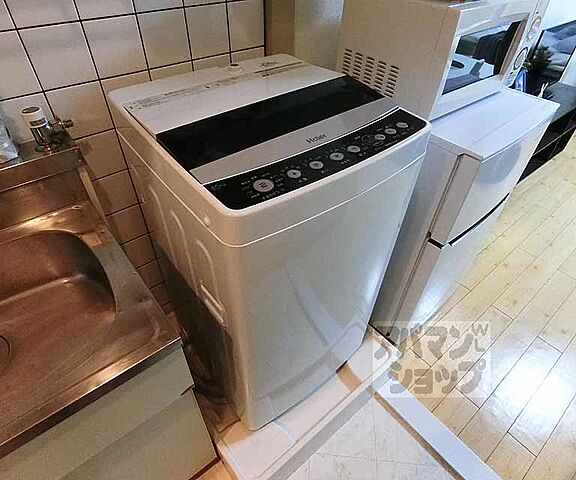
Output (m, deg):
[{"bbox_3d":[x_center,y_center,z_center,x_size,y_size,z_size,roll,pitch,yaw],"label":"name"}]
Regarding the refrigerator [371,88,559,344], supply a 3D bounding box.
[{"bbox_3d":[0.503,-0.128,1.364,0.478,0.885,0.510,-30,51,-27],"label":"refrigerator"}]

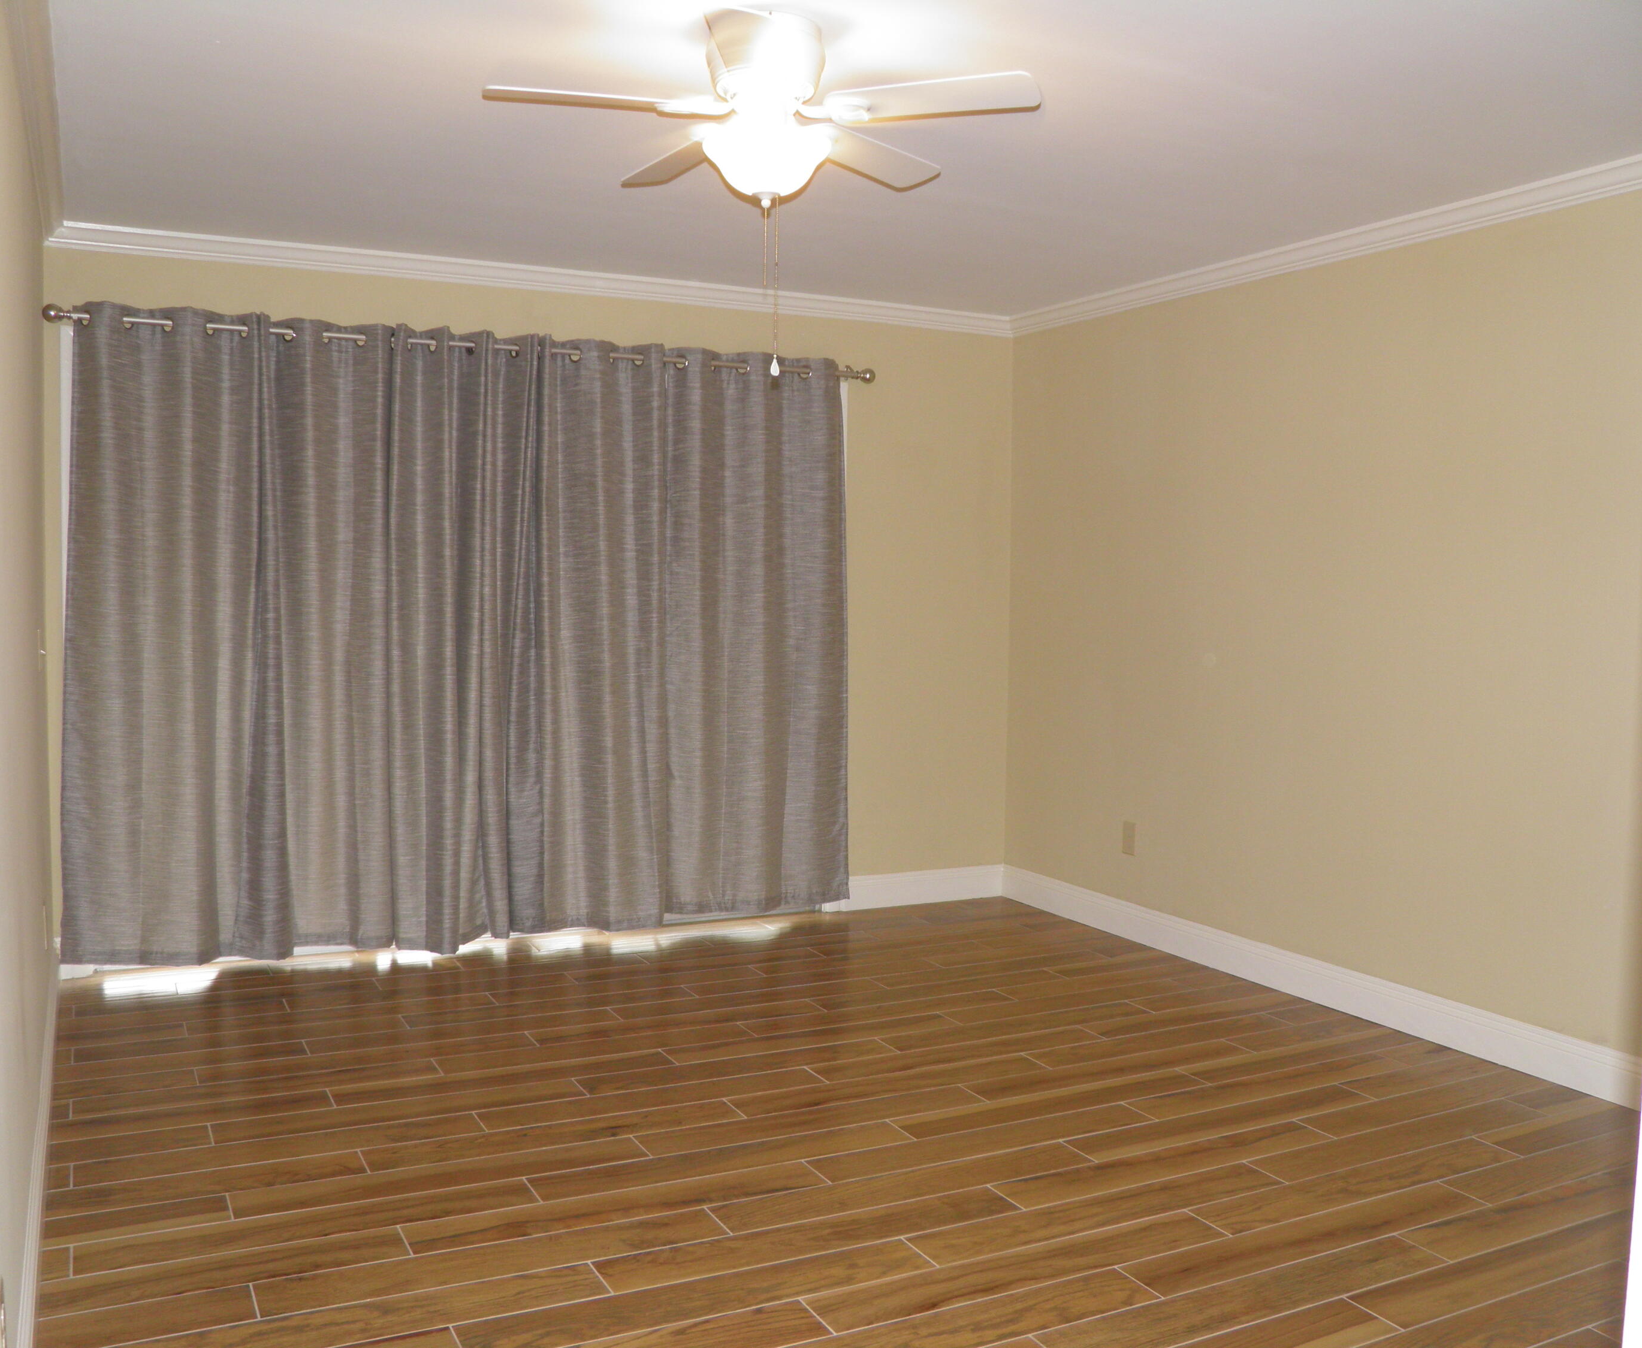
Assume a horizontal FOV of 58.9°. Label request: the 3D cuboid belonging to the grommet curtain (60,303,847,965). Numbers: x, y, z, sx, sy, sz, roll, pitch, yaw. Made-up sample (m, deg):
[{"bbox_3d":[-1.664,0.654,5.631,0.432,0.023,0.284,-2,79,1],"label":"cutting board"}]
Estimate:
[{"bbox_3d":[-1.120,-0.133,5.145,2.740,2.105,0.120,0,3,-27],"label":"grommet curtain"}]

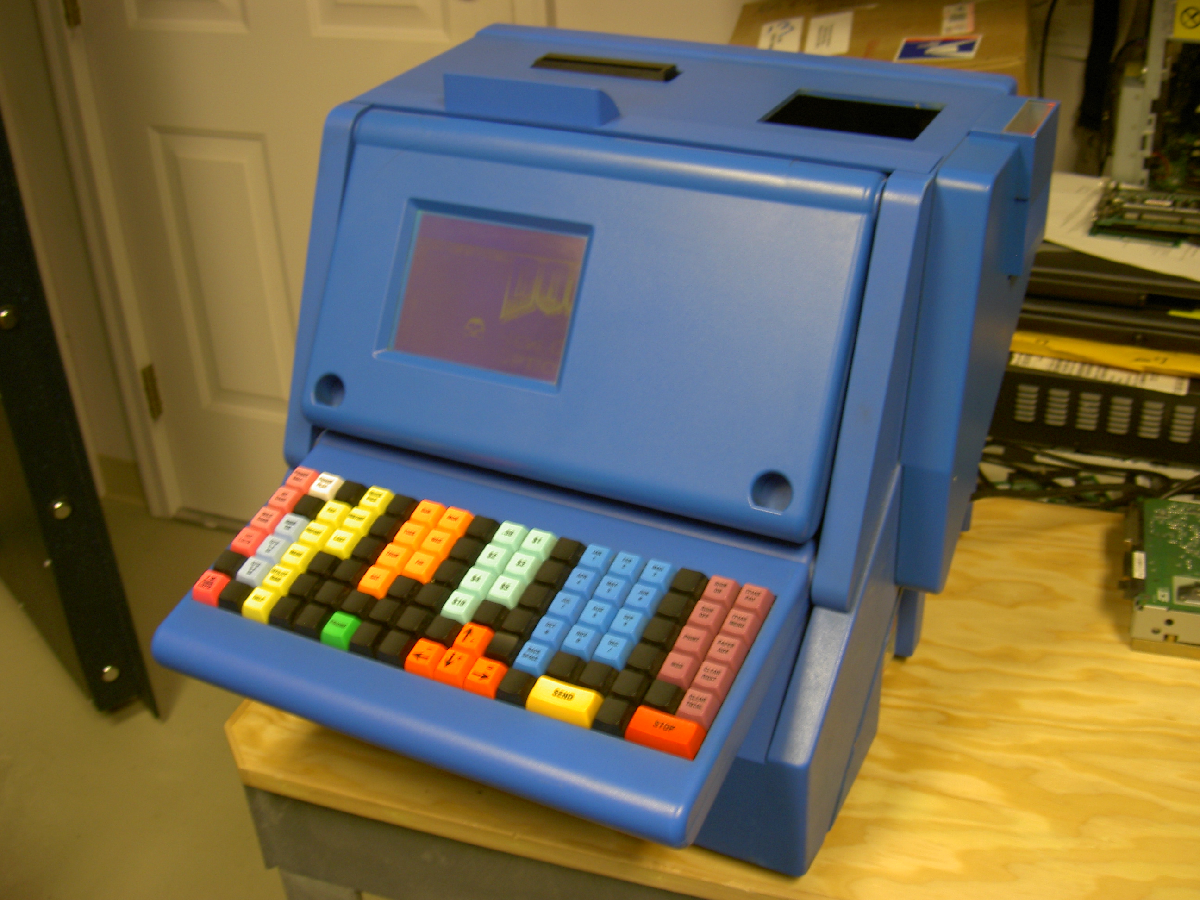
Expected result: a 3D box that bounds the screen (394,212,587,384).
[{"bbox_3d":[-0.067,-0.094,0.827,0.117,0.088,0.012,13,2,24],"label":"screen"}]

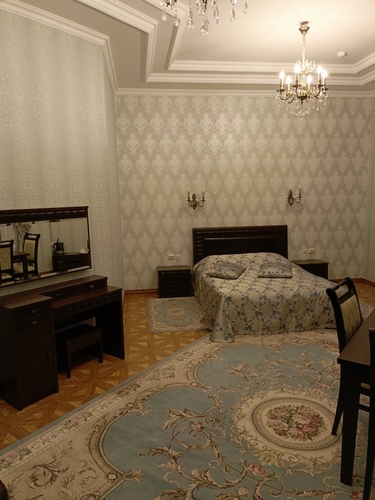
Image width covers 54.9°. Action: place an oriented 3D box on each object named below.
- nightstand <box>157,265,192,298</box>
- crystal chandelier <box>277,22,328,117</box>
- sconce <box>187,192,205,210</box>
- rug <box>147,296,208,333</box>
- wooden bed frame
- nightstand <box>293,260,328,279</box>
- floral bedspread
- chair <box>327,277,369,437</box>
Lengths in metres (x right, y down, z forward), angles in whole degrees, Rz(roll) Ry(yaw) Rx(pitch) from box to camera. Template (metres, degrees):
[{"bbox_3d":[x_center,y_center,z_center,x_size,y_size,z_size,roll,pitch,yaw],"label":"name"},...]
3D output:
[{"bbox_3d":[-0.222,0.526,6.017,0.520,0.447,0.380,-2,9,-6],"label":"nightstand"},{"bbox_3d":[1.280,-1.992,4.002,0.600,0.970,0.600,-2,9,-6],"label":"crystal chandelier"},{"bbox_3d":[0.144,-0.820,5.921,0.300,0.350,0.220,-2,9,-6],"label":"sconce"},{"bbox_3d":[-0.151,0.884,5.154,0.810,0.012,1.440,-2,9,-6],"label":"rug"},{"bbox_3d":[1.033,0.298,5.287,1.660,1.080,2.050,-2,9,-6],"label":"wooden bed frame"},{"bbox_3d":[2.116,0.437,6.277,0.520,0.447,0.380,-2,9,-6],"label":"nightstand"},{"bbox_3d":[1.024,0.522,5.219,1.800,0.660,2.100,-2,9,-6],"label":"floral bedspread"},{"bbox_3d":[1.282,0.774,2.458,0.540,1.035,0.450,7,12,41],"label":"chair"}]

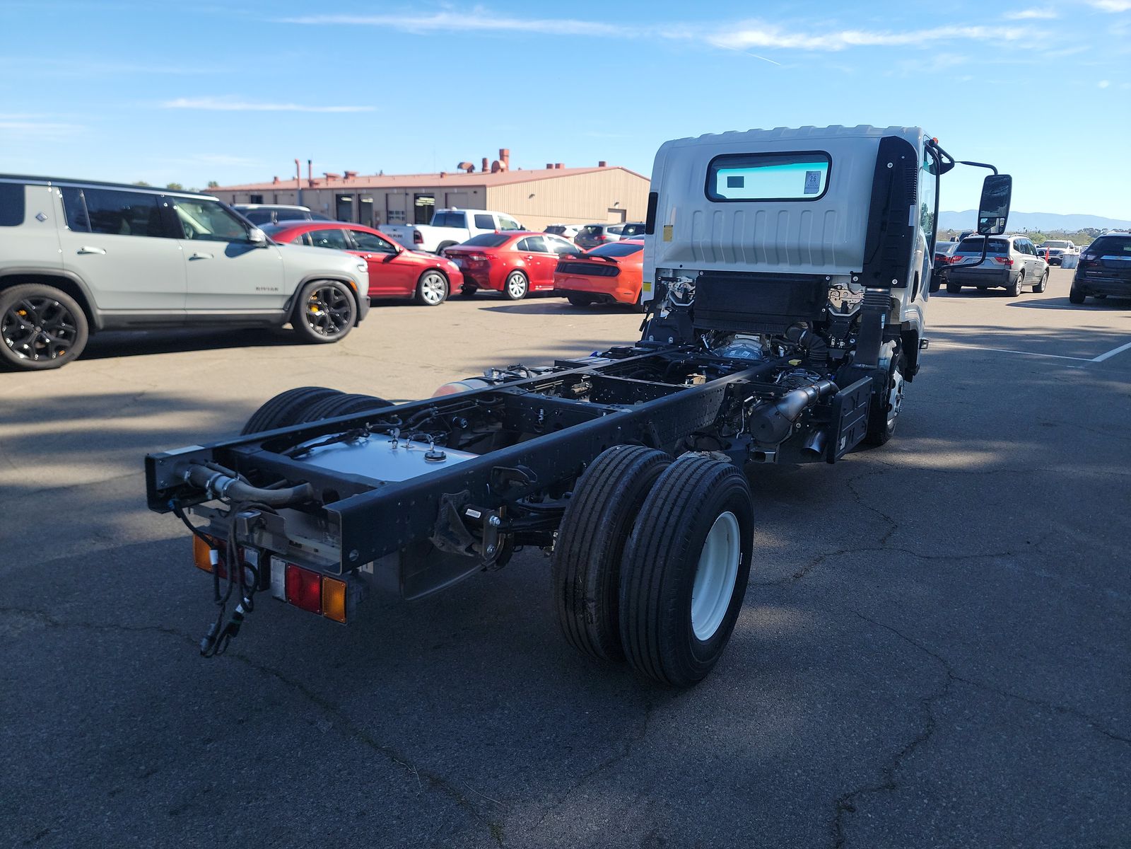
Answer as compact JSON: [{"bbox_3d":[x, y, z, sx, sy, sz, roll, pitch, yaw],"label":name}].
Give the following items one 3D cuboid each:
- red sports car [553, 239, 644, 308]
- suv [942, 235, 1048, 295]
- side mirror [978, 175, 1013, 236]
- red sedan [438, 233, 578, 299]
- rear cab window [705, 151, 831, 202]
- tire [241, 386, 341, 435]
[{"bbox_3d":[1.828,-3.292,17.217,1.920,1.380,4.790,13,17,39],"label":"red sports car"},{"bbox_3d":[12.750,-4.690,22.950,1.853,1.674,4.565,14,18,41],"label":"suv"},{"bbox_3d":[3.308,-1.685,6.036,0.085,0.450,0.200,-7,16,-33],"label":"side mirror"},{"bbox_3d":[-0.805,-3.800,18.600,1.810,1.450,4.720,13,18,40],"label":"red sedan"},{"bbox_3d":[1.461,-1.787,5.663,0.910,0.315,0.040,10,14,30],"label":"rear cab window"},{"bbox_3d":[-1.181,0.220,3.672,0.220,0.775,0.775,10,16,30],"label":"tire"}]

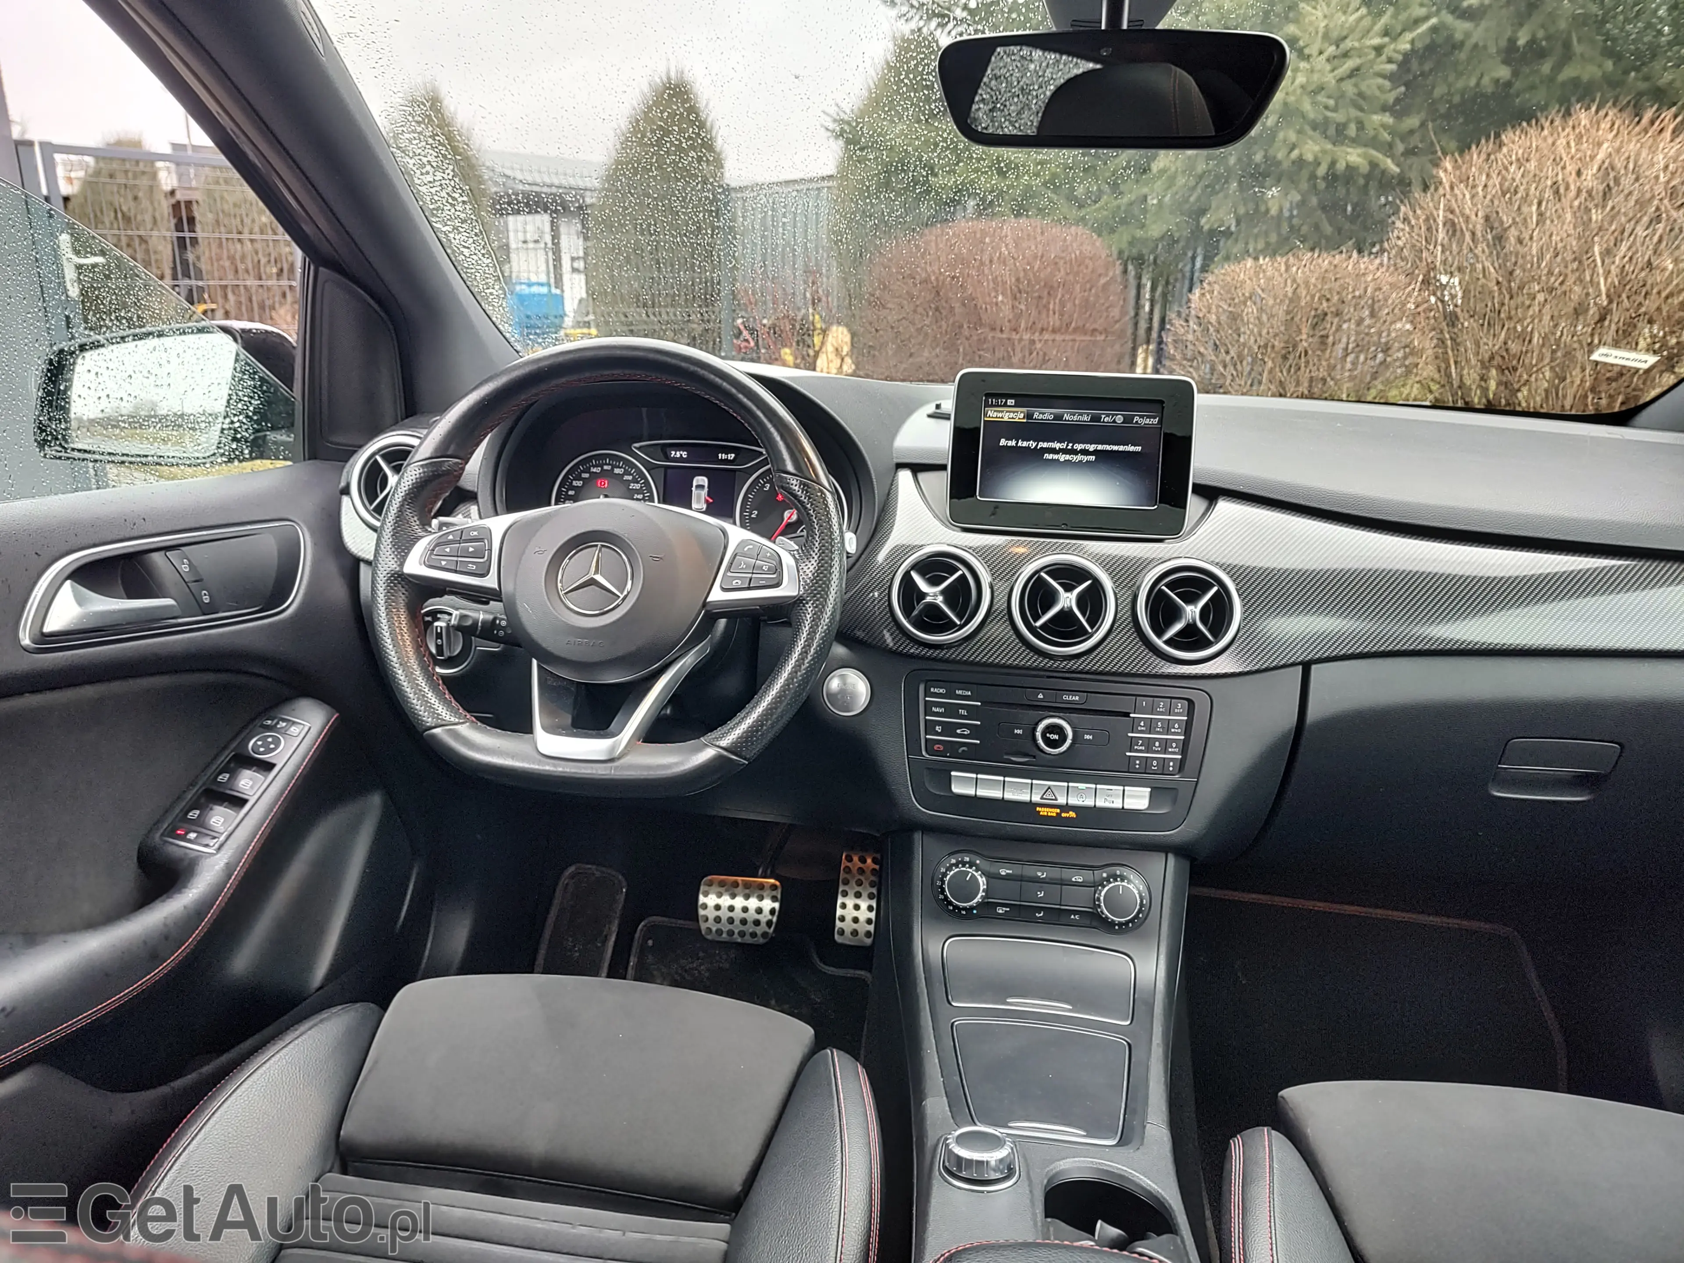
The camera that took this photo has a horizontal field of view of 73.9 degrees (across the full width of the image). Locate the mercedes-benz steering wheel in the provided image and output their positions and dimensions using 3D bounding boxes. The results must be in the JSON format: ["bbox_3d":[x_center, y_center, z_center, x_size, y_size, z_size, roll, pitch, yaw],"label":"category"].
[{"bbox_3d":[-0.178,-0.052,0.872,0.372,0.358,0.085,3,-9,7],"label":"mercedes-benz steering wheel"}]

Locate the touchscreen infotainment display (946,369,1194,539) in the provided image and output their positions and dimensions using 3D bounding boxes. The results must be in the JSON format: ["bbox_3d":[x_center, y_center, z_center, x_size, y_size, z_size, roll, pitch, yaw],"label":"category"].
[{"bbox_3d":[0.204,-0.159,1.002,0.208,0.139,0.025,4,6,8],"label":"touchscreen infotainment display"}]

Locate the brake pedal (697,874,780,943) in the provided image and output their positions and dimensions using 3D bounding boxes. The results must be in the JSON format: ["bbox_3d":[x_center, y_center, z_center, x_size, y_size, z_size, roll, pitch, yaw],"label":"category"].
[{"bbox_3d":[-0.121,0.329,1.324,0.096,0.078,0.028,3,-15,7],"label":"brake pedal"}]

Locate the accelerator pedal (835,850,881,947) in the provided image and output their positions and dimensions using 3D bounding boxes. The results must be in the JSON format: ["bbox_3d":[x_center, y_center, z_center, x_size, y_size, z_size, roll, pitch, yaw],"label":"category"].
[{"bbox_3d":[0.020,0.324,1.355,0.046,0.118,0.025,3,-17,7],"label":"accelerator pedal"}]

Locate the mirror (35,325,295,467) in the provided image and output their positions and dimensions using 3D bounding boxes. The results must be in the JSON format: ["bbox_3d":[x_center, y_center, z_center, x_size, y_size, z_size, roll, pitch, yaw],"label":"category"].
[{"bbox_3d":[-0.675,-0.241,1.140,0.220,0.142,0.120,1,12,0],"label":"mirror"}]

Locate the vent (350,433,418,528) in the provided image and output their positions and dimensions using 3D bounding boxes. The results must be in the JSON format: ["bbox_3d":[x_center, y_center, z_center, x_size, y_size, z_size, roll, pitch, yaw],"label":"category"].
[{"bbox_3d":[-0.387,-0.132,0.997,0.090,0.090,0.040,3,2,7],"label":"vent"}]

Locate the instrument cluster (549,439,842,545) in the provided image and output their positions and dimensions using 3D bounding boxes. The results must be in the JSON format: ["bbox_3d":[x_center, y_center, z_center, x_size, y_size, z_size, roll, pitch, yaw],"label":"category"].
[{"bbox_3d":[-0.135,-0.123,1.100,0.295,0.125,0.050,3,-3,7],"label":"instrument cluster"}]

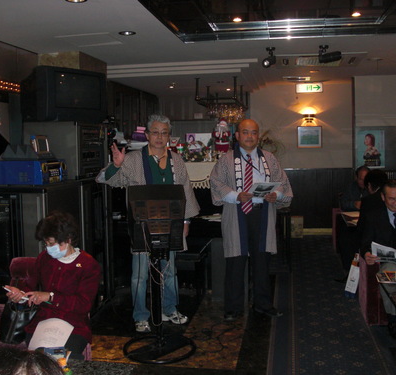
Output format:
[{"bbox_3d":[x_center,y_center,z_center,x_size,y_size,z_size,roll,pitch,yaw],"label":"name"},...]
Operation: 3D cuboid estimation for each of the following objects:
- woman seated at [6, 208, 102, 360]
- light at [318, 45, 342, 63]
[{"bbox_3d":[-0.718,0.694,2.627,0.500,1.110,0.740,1,5,19],"label":"woman seated"},{"bbox_3d":[1.305,-1.316,5.120,0.230,0.175,0.115,2,5,31],"label":"light"}]

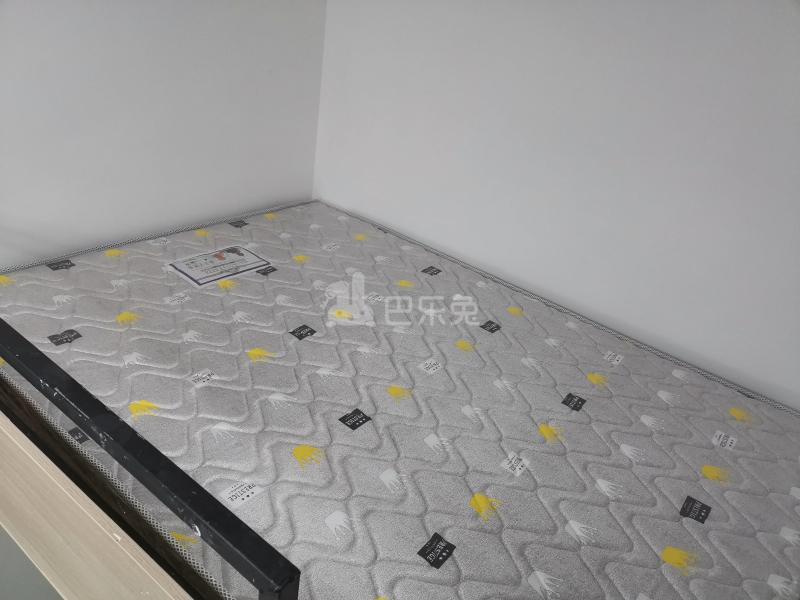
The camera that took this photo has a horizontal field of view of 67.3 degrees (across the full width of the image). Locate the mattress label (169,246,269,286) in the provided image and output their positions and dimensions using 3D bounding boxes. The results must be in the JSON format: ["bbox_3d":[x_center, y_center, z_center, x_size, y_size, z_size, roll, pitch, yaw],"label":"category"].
[{"bbox_3d":[-0.599,-0.120,2.013,0.180,0.010,0.285,26,32,28],"label":"mattress label"}]

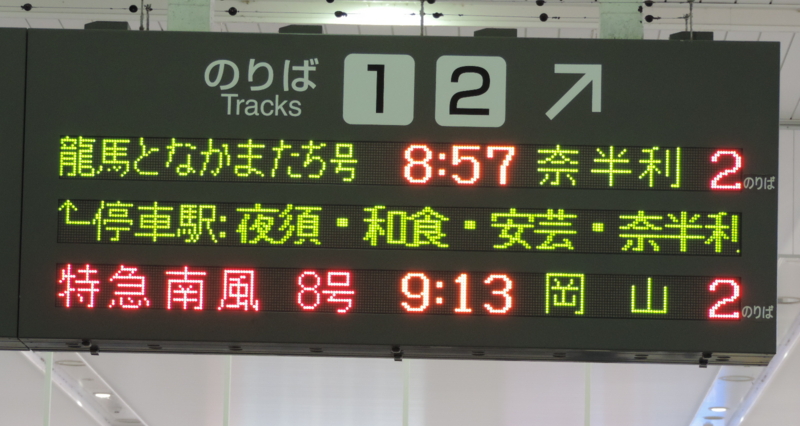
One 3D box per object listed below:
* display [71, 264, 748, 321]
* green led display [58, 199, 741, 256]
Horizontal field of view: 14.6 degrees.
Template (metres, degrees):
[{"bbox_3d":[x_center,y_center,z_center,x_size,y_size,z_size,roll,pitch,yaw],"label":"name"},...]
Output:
[{"bbox_3d":[-0.007,0.179,7.042,1.545,0.100,0.050,1,-5,1],"label":"display"},{"bbox_3d":[-0.004,0.035,7.054,1.545,0.100,0.050,1,-5,1],"label":"green led display"}]

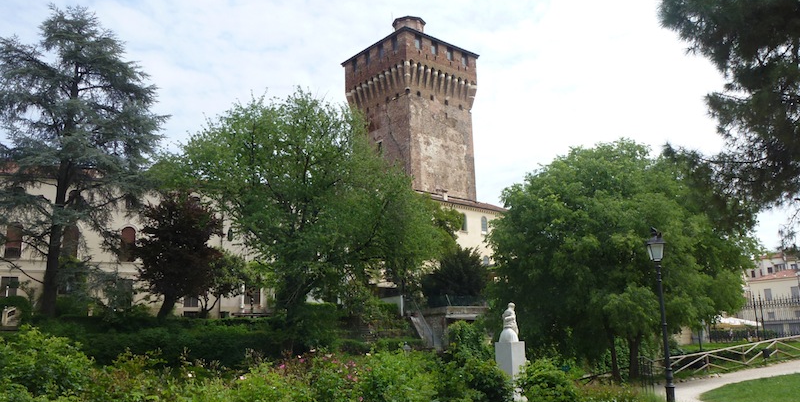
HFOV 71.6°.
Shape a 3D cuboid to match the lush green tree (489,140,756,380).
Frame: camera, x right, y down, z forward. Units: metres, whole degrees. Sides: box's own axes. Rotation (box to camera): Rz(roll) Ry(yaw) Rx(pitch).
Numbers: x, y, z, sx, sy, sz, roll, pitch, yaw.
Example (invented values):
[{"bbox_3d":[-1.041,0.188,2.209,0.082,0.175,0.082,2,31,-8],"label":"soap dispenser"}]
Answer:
[{"bbox_3d":[6.618,1.602,16.500,7.410,7.120,6.900,-1,-10,0],"label":"lush green tree"}]

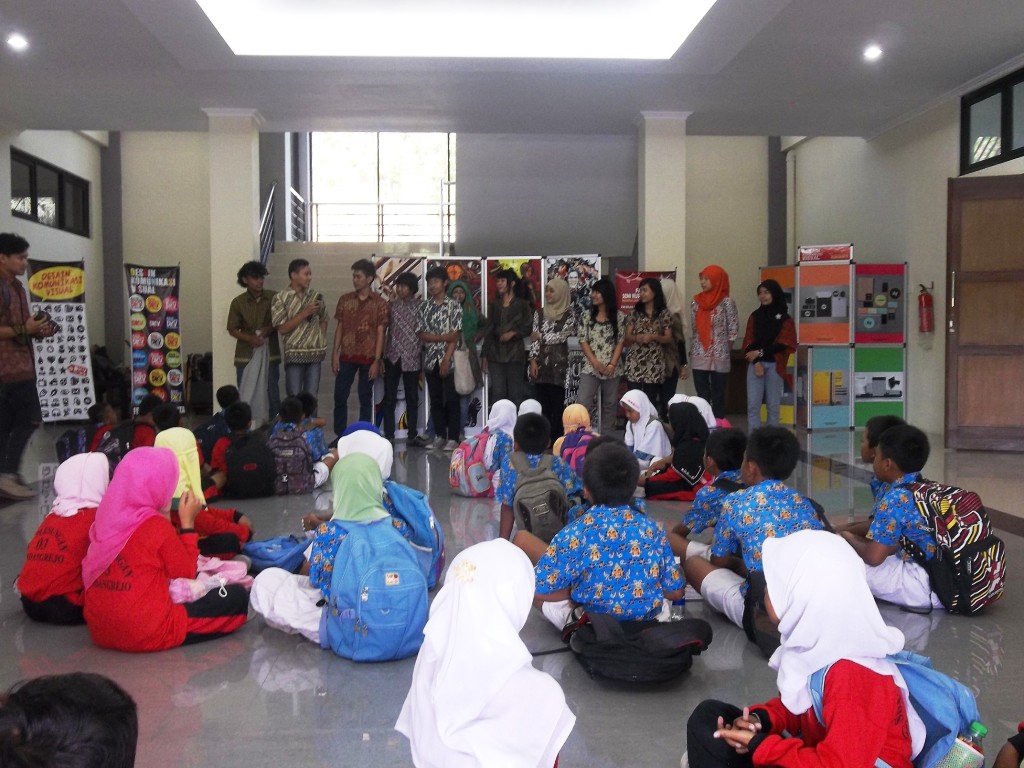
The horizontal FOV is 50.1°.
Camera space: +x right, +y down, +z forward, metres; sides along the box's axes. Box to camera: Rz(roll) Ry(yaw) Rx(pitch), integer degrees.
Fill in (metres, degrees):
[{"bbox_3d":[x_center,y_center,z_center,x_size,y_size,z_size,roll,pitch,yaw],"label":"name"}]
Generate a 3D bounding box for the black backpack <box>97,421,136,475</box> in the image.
[{"bbox_3d":[-2.597,0.436,7.170,0.300,0.420,0.200,1,3,34],"label":"black backpack"}]

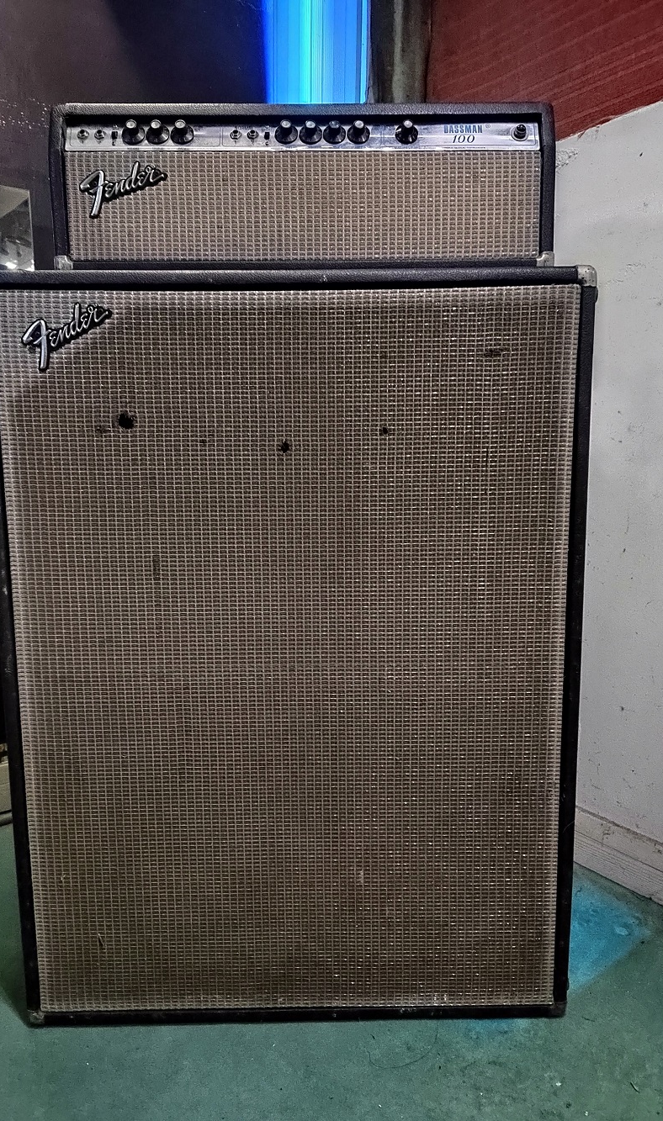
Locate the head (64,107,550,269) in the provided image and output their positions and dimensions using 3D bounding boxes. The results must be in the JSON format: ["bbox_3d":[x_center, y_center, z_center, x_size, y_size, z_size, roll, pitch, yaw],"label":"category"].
[{"bbox_3d":[-0.035,-0.486,1.056,0.630,0.215,0.250,-1,8,0],"label":"head"}]

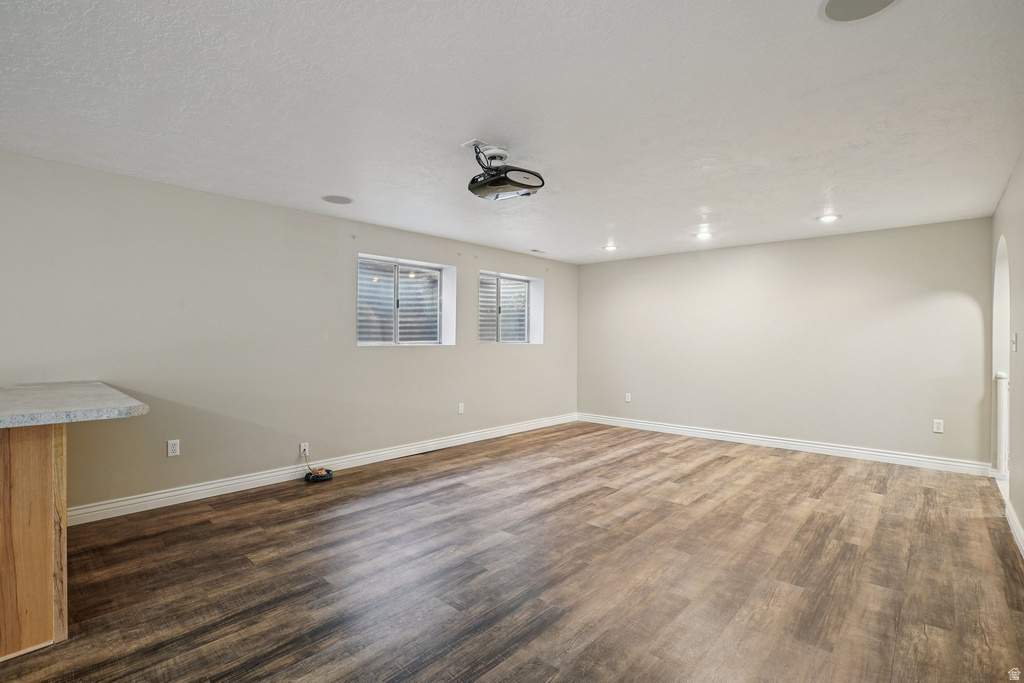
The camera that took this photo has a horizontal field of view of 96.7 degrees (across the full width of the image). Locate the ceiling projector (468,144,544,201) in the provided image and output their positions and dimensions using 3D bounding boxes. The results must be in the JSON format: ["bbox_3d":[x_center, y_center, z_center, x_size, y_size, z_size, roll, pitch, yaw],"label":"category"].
[{"bbox_3d":[-0.036,-1.071,2.855,0.330,0.222,0.340,0,0,43],"label":"ceiling projector"}]

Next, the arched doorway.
[{"bbox_3d":[3.985,0.180,3.600,0.150,2.070,1.220,0,0,43],"label":"arched doorway"}]

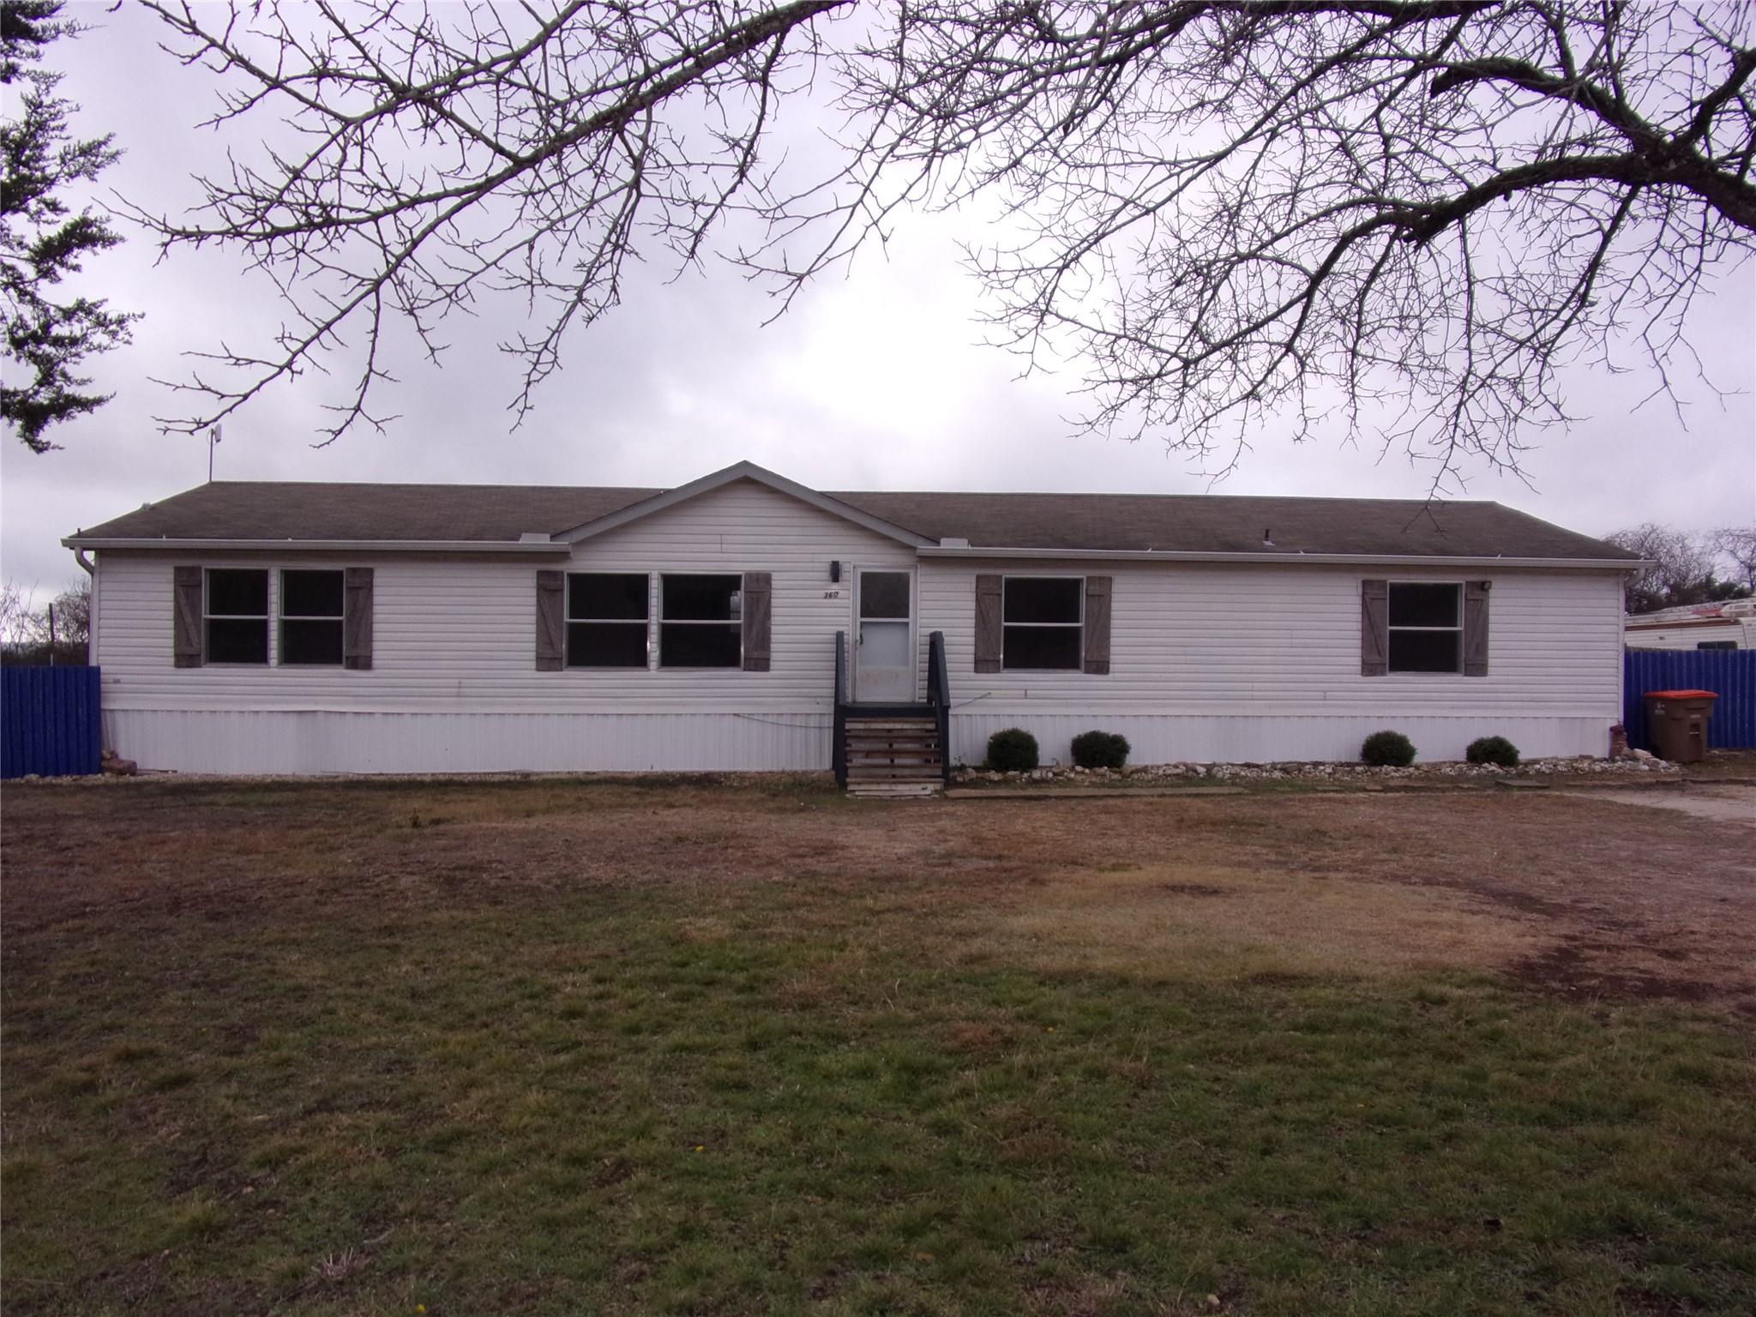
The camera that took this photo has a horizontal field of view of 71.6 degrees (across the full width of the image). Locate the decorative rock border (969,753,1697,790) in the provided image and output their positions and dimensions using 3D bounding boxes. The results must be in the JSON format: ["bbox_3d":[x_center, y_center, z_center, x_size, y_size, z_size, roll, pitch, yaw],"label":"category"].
[{"bbox_3d":[6.285,1.549,17.137,10.560,0.320,1.200,0,0,-3],"label":"decorative rock border"}]

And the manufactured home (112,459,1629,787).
[{"bbox_3d":[-0.137,-0.603,21.097,22.297,4.610,7.900,0,0,-3],"label":"manufactured home"}]

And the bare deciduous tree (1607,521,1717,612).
[{"bbox_3d":[26.809,-1.630,42.000,4.400,6.158,4.400,0,0,-3],"label":"bare deciduous tree"}]

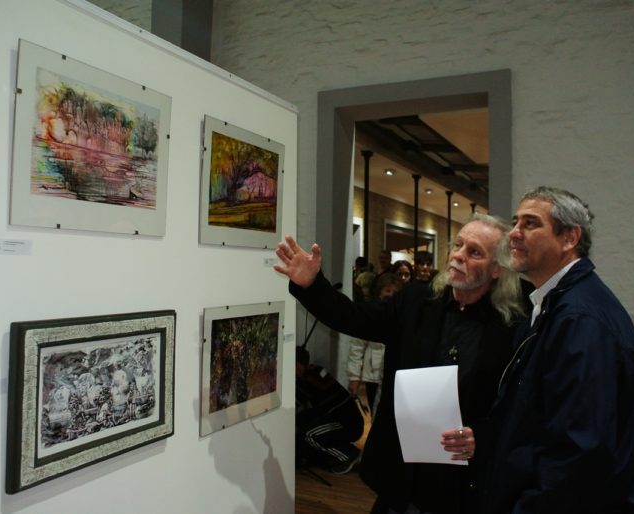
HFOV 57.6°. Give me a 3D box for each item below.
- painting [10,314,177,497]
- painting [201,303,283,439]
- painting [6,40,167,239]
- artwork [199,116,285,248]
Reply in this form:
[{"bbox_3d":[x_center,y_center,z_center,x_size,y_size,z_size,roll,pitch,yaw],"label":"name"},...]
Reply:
[{"bbox_3d":[-0.591,0.359,1.587,0.033,0.401,0.541,1,-1,29],"label":"painting"},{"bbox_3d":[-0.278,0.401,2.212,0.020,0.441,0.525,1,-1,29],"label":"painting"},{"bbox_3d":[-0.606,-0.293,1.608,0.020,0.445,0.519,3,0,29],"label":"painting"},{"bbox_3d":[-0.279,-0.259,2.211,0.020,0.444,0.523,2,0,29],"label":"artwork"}]

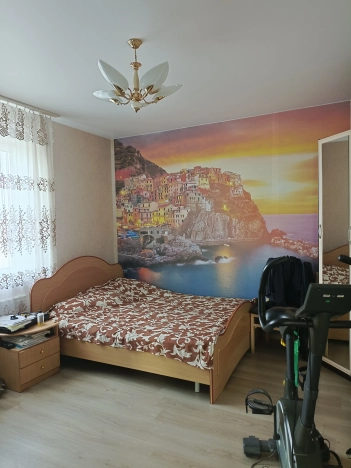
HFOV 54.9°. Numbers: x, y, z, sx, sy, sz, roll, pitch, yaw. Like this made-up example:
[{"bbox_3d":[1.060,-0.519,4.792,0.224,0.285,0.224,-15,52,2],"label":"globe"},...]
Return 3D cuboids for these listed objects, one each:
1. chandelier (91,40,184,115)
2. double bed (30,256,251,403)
[{"bbox_3d":[-0.267,-1.086,2.337,0.672,0.489,0.672,-1,2,0],"label":"chandelier"},{"bbox_3d":[-0.254,0.816,3.899,2.018,1.069,1.665,0,3,26],"label":"double bed"}]

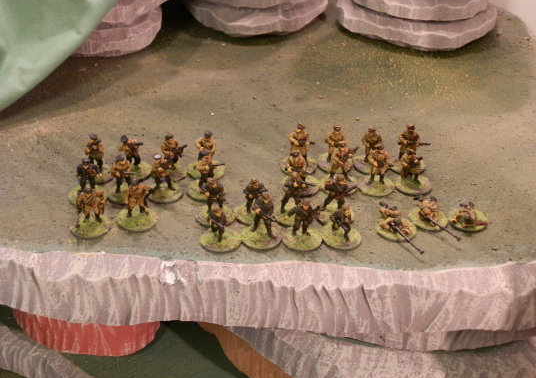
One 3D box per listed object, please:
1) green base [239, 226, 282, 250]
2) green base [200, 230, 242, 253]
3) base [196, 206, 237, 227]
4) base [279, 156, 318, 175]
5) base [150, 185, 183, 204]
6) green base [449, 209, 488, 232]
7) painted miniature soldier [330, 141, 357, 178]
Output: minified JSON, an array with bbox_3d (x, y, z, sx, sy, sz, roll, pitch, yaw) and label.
[{"bbox_3d":[-0.004,0.030,0.581,0.025,0.003,0.025,1,30,0],"label":"green base"},{"bbox_3d":[-0.029,0.031,0.577,0.025,0.003,0.025,1,30,0],"label":"green base"},{"bbox_3d":[-0.033,0.017,0.602,0.025,0.002,0.025,2,30,0],"label":"base"},{"bbox_3d":[0.022,-0.016,0.654,0.025,0.003,0.025,2,32,0],"label":"base"},{"bbox_3d":[-0.068,0.002,0.627,0.025,0.002,0.025,2,31,0],"label":"base"},{"bbox_3d":[0.129,0.019,0.606,0.025,0.002,0.025,2,31,0],"label":"green base"},{"bbox_3d":[0.052,-0.019,0.637,0.018,0.028,0.012,-3,31,-7],"label":"painted miniature soldier"}]

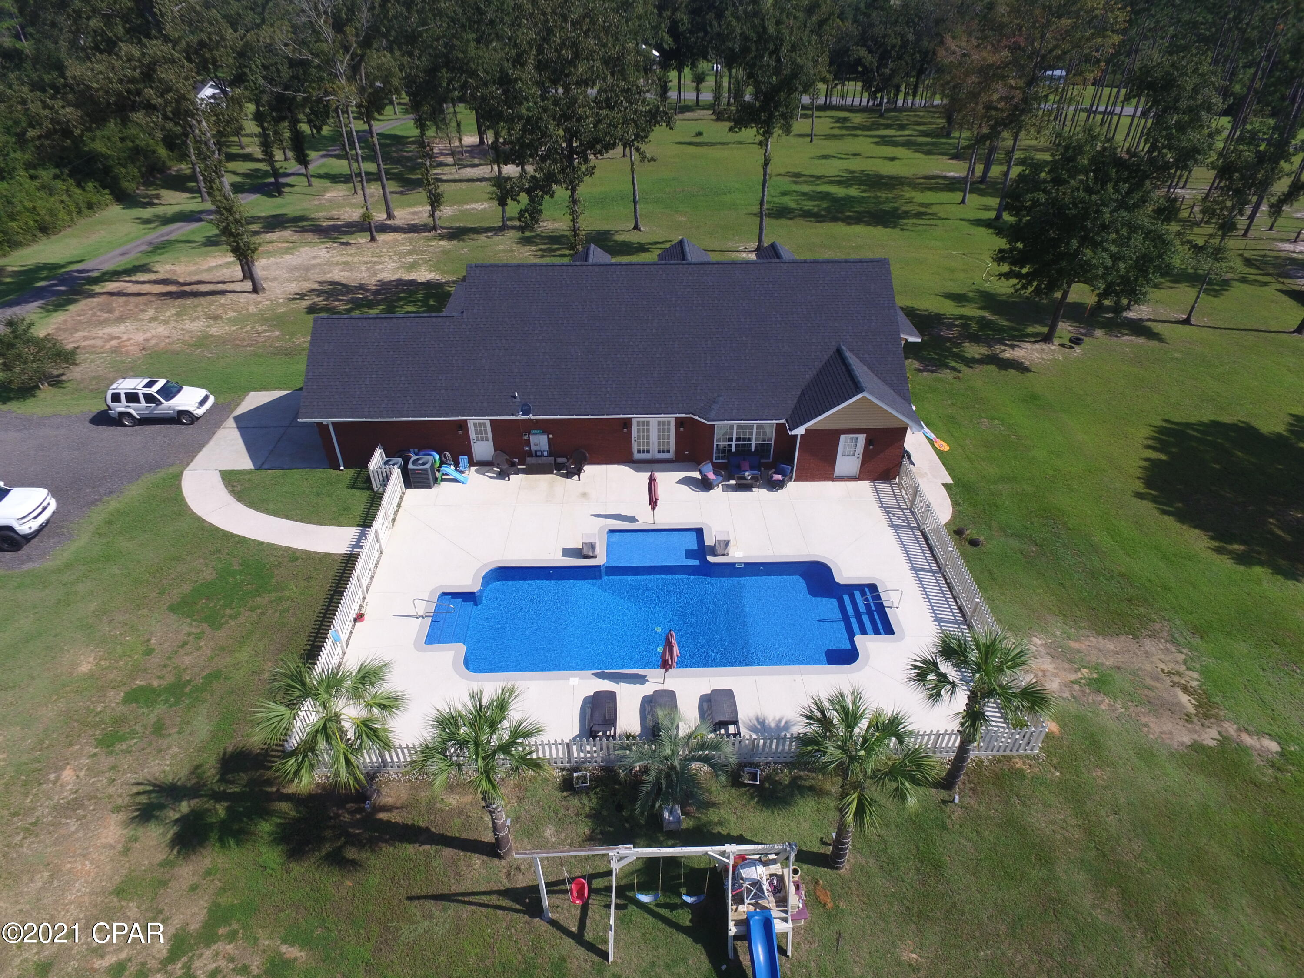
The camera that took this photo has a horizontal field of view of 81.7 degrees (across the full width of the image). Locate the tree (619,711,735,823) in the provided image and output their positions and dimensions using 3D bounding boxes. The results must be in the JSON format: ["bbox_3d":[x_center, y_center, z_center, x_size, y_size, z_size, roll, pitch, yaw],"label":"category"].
[{"bbox_3d":[0.543,7.100,17.998,2.750,3.650,2.750,-1,36,-1],"label":"tree"}]

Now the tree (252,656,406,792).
[{"bbox_3d":[-7.459,6.386,18.371,3.500,4.400,3.500,-1,36,-1],"label":"tree"}]

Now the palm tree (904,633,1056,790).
[{"bbox_3d":[7.685,5.804,18.438,3.350,5.200,3.350,-1,36,-1],"label":"palm tree"}]

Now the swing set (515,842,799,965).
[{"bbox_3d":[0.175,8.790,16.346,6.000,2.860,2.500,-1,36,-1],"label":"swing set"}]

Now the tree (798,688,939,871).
[{"bbox_3d":[4.408,6.996,16.725,3.000,5.300,3.000,-1,36,-1],"label":"tree"}]

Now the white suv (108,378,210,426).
[{"bbox_3d":[-22.824,-4.109,34.980,4.430,1.820,1.830,-1,36,-1],"label":"white suv"}]

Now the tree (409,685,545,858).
[{"bbox_3d":[-3.682,6.901,17.012,2.950,5.150,2.950,-1,36,-1],"label":"tree"}]

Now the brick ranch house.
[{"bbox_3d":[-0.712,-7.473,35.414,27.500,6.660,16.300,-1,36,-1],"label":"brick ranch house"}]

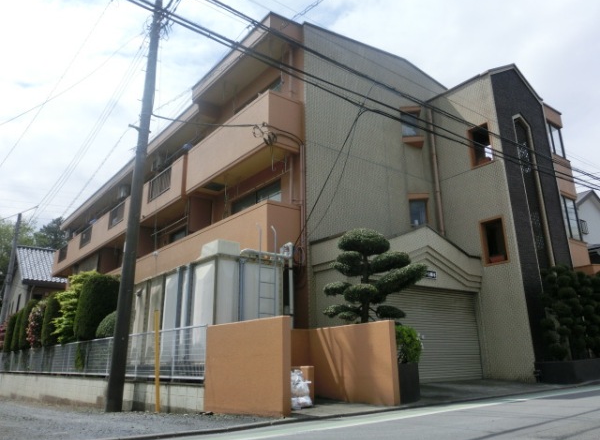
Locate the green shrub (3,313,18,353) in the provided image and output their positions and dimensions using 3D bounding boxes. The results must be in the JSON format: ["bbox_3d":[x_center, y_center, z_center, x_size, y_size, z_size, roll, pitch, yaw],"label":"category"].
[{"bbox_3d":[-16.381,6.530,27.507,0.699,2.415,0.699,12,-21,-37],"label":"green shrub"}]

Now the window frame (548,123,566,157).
[{"bbox_3d":[9.477,-2.908,17.901,1.111,1.346,0.180,12,-21,-37],"label":"window frame"}]

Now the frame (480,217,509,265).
[{"bbox_3d":[5.551,0.603,13.799,0.200,1.336,0.744,12,-21,-37],"label":"frame"}]

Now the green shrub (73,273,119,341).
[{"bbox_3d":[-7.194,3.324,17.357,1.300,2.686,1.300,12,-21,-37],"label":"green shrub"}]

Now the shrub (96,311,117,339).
[{"bbox_3d":[-5.987,3.447,15.437,0.847,1.057,0.847,12,-21,-37],"label":"shrub"}]

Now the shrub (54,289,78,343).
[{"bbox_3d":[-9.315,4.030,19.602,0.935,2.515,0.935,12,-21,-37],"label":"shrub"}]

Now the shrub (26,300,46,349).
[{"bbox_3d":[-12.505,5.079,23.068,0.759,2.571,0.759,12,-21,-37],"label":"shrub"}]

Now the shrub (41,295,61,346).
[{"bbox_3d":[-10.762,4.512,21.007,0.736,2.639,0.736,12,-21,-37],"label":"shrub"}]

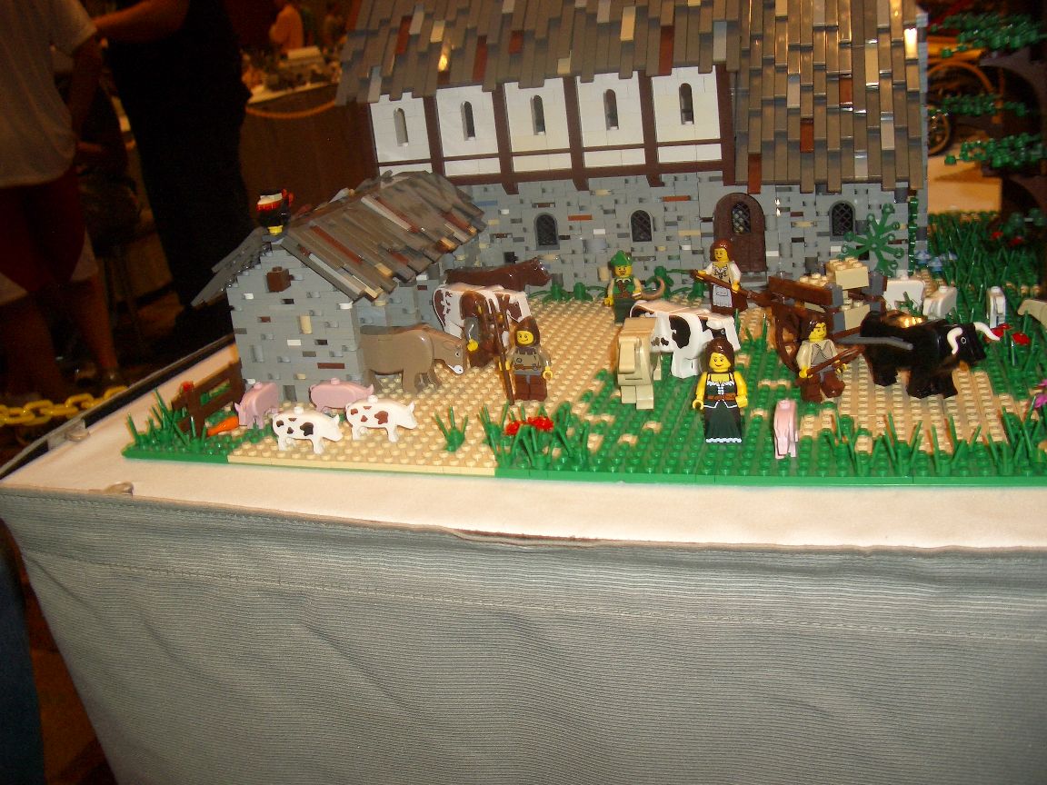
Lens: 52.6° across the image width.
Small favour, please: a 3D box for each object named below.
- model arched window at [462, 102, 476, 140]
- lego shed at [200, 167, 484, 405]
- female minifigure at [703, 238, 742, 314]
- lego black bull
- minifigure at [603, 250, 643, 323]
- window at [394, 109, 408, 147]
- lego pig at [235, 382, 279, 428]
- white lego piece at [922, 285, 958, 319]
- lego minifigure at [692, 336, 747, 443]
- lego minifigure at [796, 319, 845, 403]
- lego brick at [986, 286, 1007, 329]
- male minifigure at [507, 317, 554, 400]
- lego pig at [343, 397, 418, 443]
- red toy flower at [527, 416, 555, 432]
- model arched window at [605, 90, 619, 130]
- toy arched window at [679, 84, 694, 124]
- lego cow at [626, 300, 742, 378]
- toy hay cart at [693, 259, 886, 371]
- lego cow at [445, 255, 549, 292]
[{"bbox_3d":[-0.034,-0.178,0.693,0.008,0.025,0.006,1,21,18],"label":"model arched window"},{"bbox_3d":[-0.105,-0.076,0.653,0.114,0.097,0.184,0,21,18],"label":"lego shed"},{"bbox_3d":[0.123,-0.070,0.643,0.024,0.044,0.018,13,28,43],"label":"female minifigure"},{"bbox_3d":[0.186,-0.018,0.497,0.032,0.037,0.070,-17,22,-26],"label":"lego black bull"},{"bbox_3d":[0.061,-0.064,0.641,0.024,0.043,0.015,1,22,19],"label":"minifigure"},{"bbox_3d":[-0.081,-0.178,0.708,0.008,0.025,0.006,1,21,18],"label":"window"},{"bbox_3d":[-0.135,0.006,0.538,0.010,0.021,0.033,-3,20,11],"label":"lego pig"},{"bbox_3d":[0.229,-0.047,0.578,0.024,0.021,0.009,-23,26,-38],"label":"white lego piece"},{"bbox_3d":[0.087,-0.001,0.461,0.024,0.045,0.017,0,21,18],"label":"lego minifigure"},{"bbox_3d":[0.138,-0.015,0.490,0.023,0.042,0.018,-12,21,-15],"label":"lego minifigure"},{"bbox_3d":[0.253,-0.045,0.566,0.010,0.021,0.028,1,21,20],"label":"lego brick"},{"bbox_3d":[0.003,-0.017,0.531,0.025,0.043,0.015,3,22,22],"label":"male minifigure"},{"bbox_3d":[-0.068,0.012,0.504,0.036,0.021,0.011,1,21,18],"label":"lego pig"},{"bbox_3d":[0.007,0.014,0.467,0.012,0.006,0.009,0,21,18],"label":"red toy flower"},{"bbox_3d":[0.055,-0.176,0.657,0.008,0.026,0.007,0,21,18],"label":"model arched window"},{"bbox_3d":[0.101,-0.177,0.650,0.008,0.025,0.006,0,21,18],"label":"toy arched window"},{"bbox_3d":[0.084,-0.026,0.550,0.018,0.034,0.066,-19,23,-31],"label":"lego cow"},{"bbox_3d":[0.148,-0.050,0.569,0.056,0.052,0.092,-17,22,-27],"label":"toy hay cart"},{"bbox_3d":[-0.016,-0.066,0.677,0.070,0.040,0.018,-1,21,14],"label":"lego cow"}]

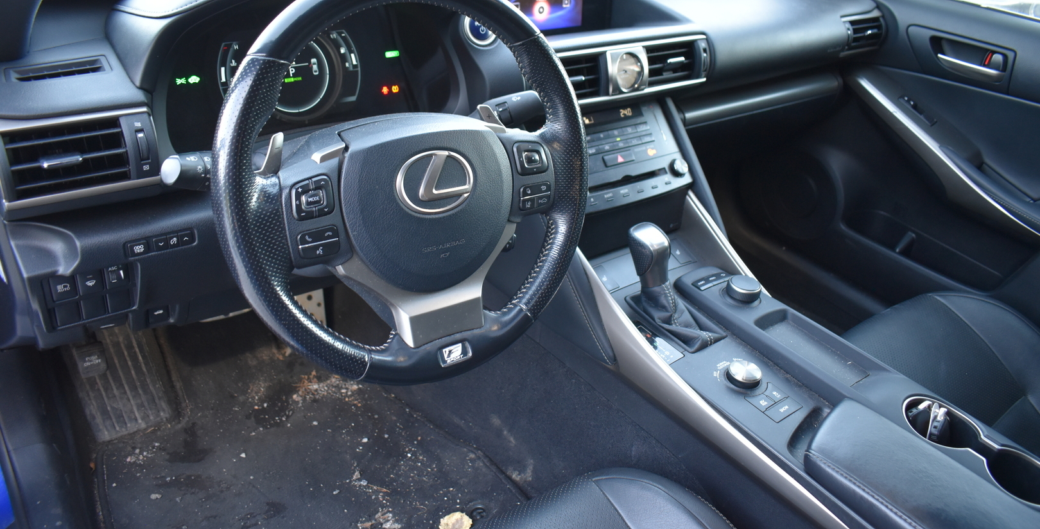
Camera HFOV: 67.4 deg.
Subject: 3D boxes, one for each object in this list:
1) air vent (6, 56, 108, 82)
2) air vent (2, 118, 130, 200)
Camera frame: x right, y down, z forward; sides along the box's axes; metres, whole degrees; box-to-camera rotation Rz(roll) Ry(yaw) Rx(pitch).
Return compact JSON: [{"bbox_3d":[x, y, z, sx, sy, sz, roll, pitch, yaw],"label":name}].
[{"bbox_3d":[-0.448,-0.185,0.758,0.087,0.014,0.027,-17,53,-32],"label":"air vent"},{"bbox_3d":[-0.415,-0.099,0.716,0.094,0.058,0.030,-17,24,-32],"label":"air vent"}]

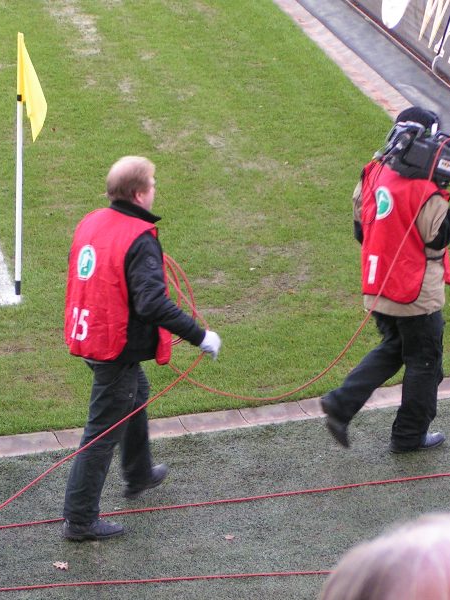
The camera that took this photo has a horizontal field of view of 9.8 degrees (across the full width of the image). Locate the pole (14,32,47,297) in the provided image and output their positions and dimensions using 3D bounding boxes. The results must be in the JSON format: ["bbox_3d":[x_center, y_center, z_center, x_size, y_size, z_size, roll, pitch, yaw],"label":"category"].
[{"bbox_3d":[-1.087,-0.745,14.800,0.175,1.547,0.100,2,20,0],"label":"pole"}]

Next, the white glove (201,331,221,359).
[{"bbox_3d":[-0.067,0.210,12.141,0.100,0.125,0.085,-12,24,-33],"label":"white glove"}]

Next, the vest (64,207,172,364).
[{"bbox_3d":[-0.494,-0.061,11.987,0.370,0.680,0.470,-12,24,-33],"label":"vest"}]

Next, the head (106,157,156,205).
[{"bbox_3d":[-0.422,-0.532,11.828,0.215,0.235,0.165,-12,24,-33],"label":"head"}]

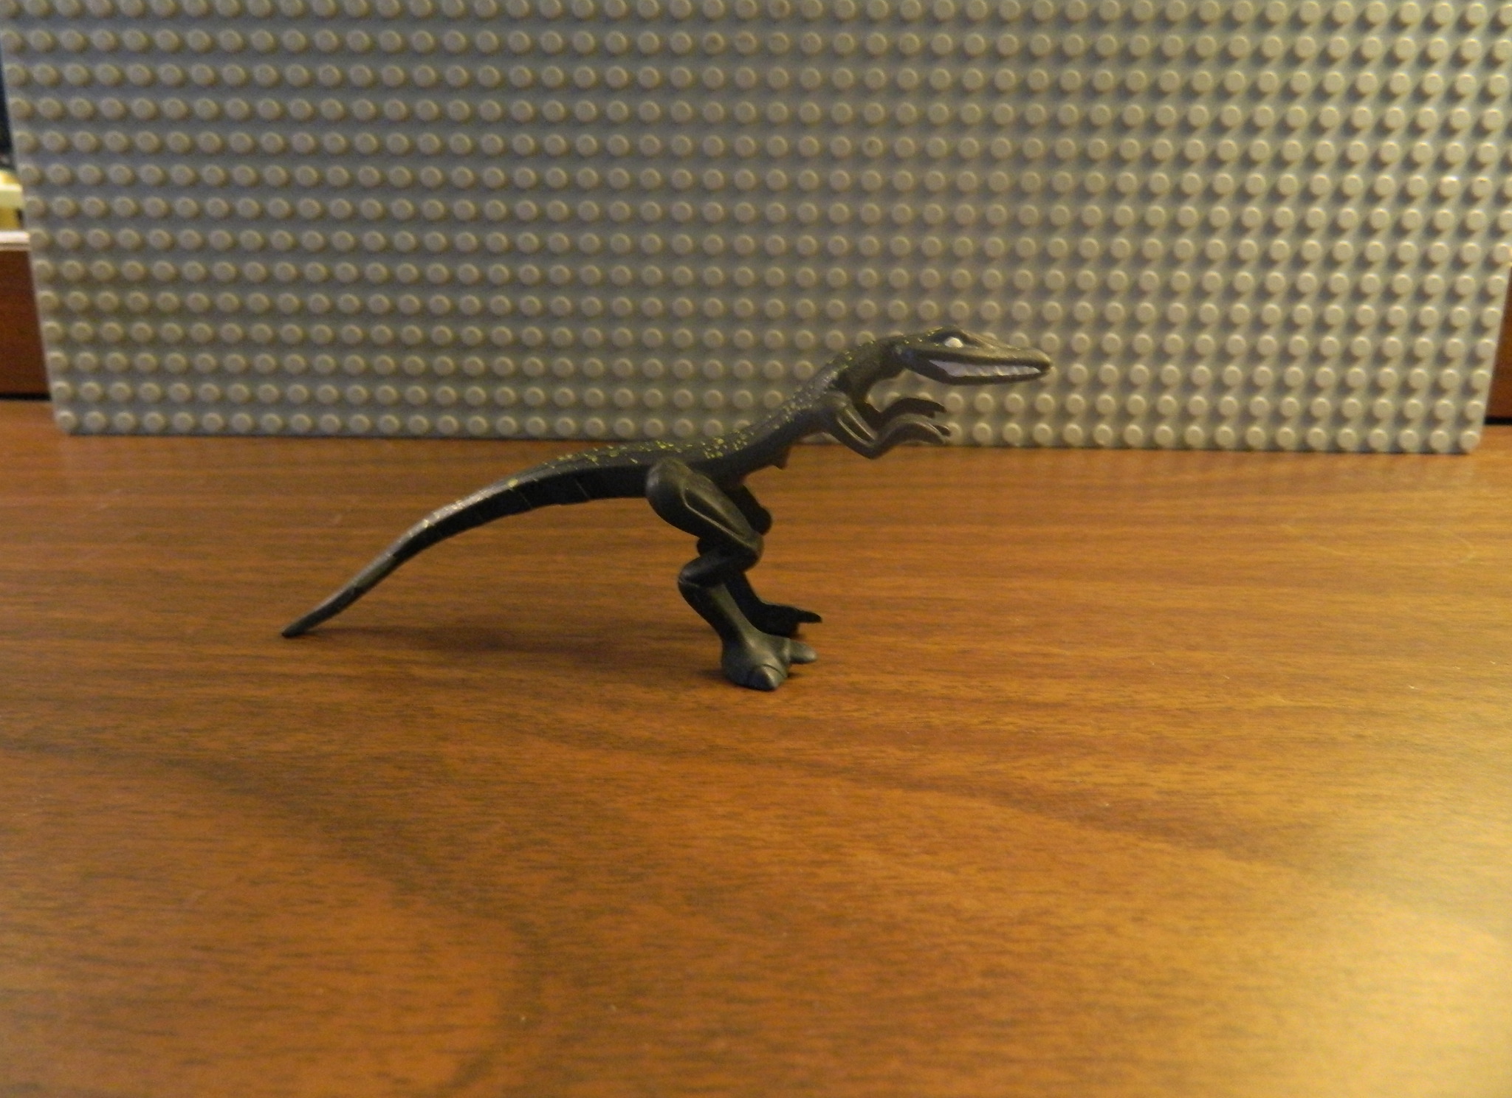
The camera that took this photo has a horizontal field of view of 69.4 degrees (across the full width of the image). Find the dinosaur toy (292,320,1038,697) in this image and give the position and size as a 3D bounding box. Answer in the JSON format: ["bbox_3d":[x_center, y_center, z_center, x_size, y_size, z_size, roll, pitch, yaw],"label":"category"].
[{"bbox_3d":[-0.016,-0.008,0.154,0.111,0.050,0.021,2,19,6],"label":"dinosaur toy"}]

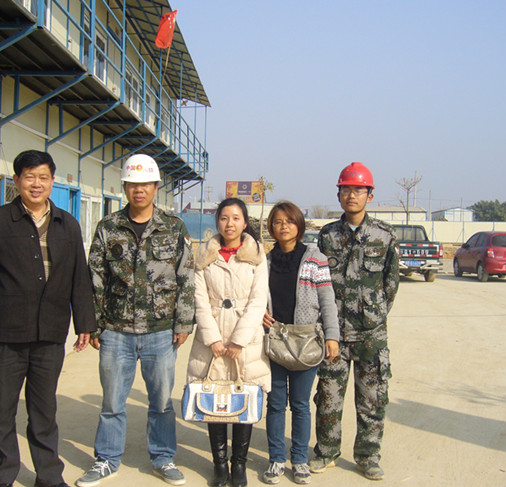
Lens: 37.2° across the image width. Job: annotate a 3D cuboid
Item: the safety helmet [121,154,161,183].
[{"bbox_3d":[-0.606,-0.403,4.060,0.215,0.155,0.275,1,8,-5],"label":"safety helmet"}]

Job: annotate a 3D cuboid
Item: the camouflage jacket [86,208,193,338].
[{"bbox_3d":[-0.609,0.142,4.100,0.575,0.700,0.300,1,1,-2],"label":"camouflage jacket"}]

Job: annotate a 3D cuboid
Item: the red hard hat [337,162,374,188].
[{"bbox_3d":[0.587,-0.388,4.280,0.215,0.150,0.270,1,4,20],"label":"red hard hat"}]

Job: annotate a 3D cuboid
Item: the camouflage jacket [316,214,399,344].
[{"bbox_3d":[0.600,0.207,4.310,0.490,0.740,0.320,1,1,15],"label":"camouflage jacket"}]

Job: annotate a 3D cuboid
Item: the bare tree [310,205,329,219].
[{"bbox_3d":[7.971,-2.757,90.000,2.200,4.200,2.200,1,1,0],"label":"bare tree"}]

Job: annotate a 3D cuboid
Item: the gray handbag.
[{"bbox_3d":[0.225,0.551,4.020,0.325,0.260,0.130,1,1,3],"label":"gray handbag"}]

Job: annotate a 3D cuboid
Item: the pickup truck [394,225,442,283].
[{"bbox_3d":[4.820,0.280,24.600,1.720,1.740,5.000,1,1,0],"label":"pickup truck"}]

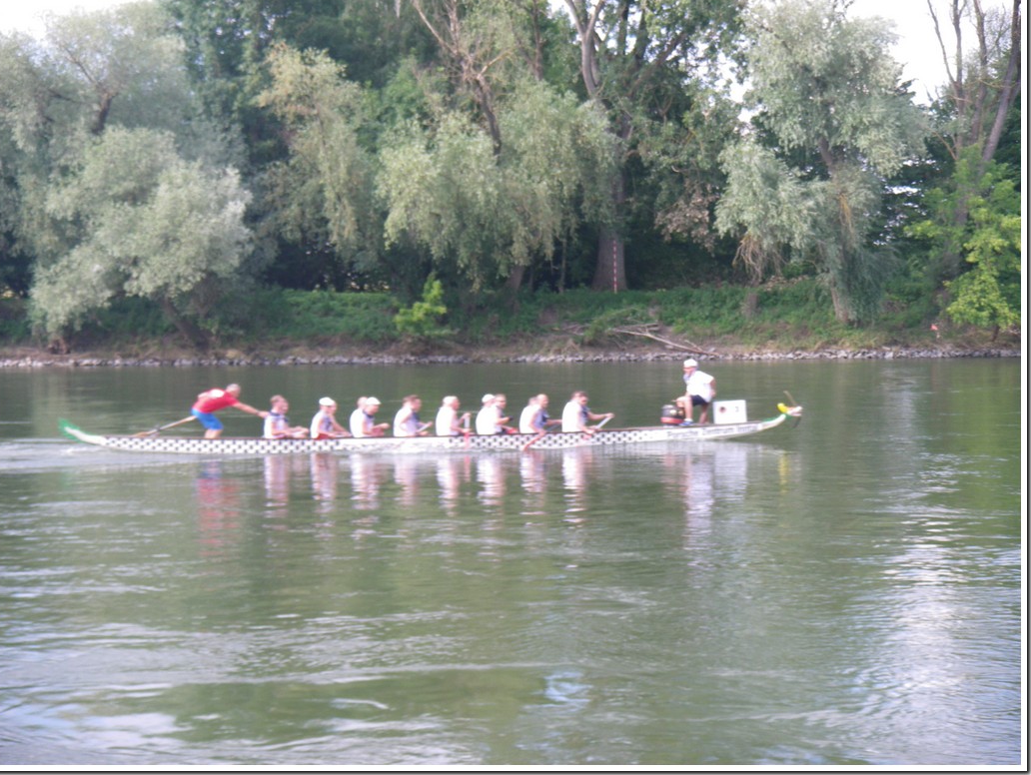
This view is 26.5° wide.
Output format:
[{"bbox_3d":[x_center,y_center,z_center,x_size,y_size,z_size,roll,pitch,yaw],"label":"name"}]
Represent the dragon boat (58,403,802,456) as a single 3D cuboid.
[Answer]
[{"bbox_3d":[-1.564,0.805,40.500,13.750,1.020,1.180,-1,2,-4],"label":"dragon boat"}]

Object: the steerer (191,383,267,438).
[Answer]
[{"bbox_3d":[-5.280,0.543,40.250,1.400,1.240,0.580,-1,2,-9],"label":"steerer"}]

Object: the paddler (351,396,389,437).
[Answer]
[{"bbox_3d":[-2.593,0.636,39.248,0.740,0.980,0.520,-1,2,-10],"label":"paddler"}]

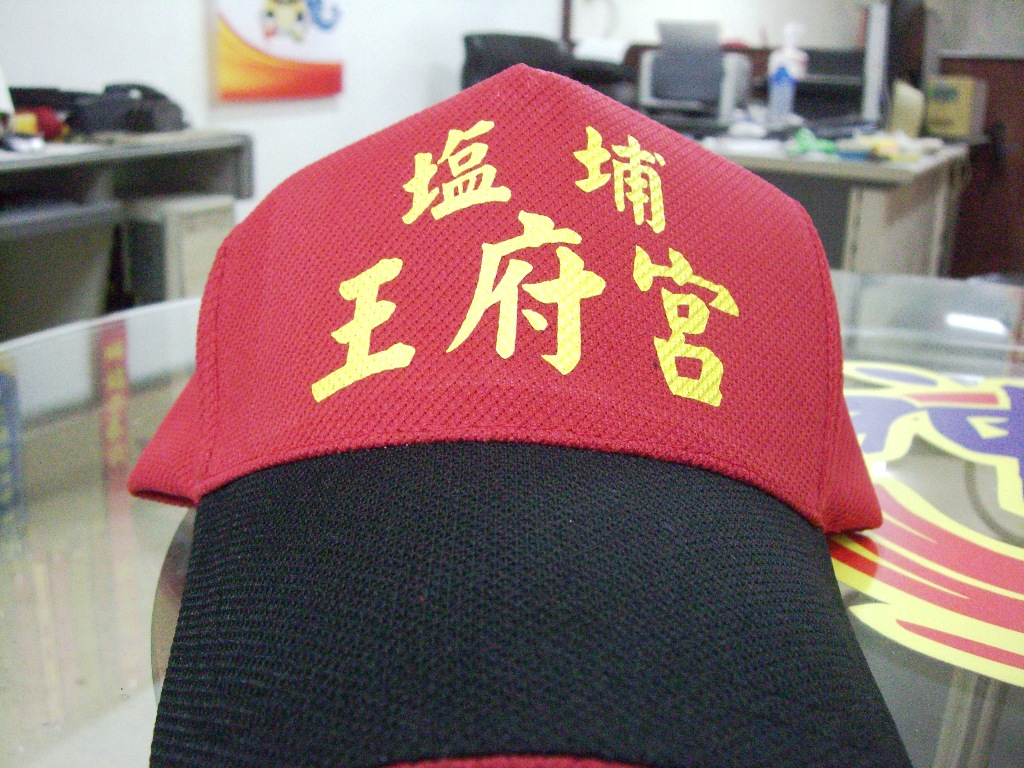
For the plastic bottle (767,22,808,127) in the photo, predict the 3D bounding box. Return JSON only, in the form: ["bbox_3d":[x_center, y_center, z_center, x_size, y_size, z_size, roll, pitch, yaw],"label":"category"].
[{"bbox_3d":[0.816,-0.915,3.327,0.098,0.290,0.082,12,20,30],"label":"plastic bottle"}]

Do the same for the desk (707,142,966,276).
[{"bbox_3d":[0.417,-0.294,3.056,1.350,0.735,0.630,11,20,28],"label":"desk"}]

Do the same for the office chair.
[{"bbox_3d":[-0.008,-0.784,4.158,0.600,0.979,0.600,2,18,3],"label":"office chair"}]

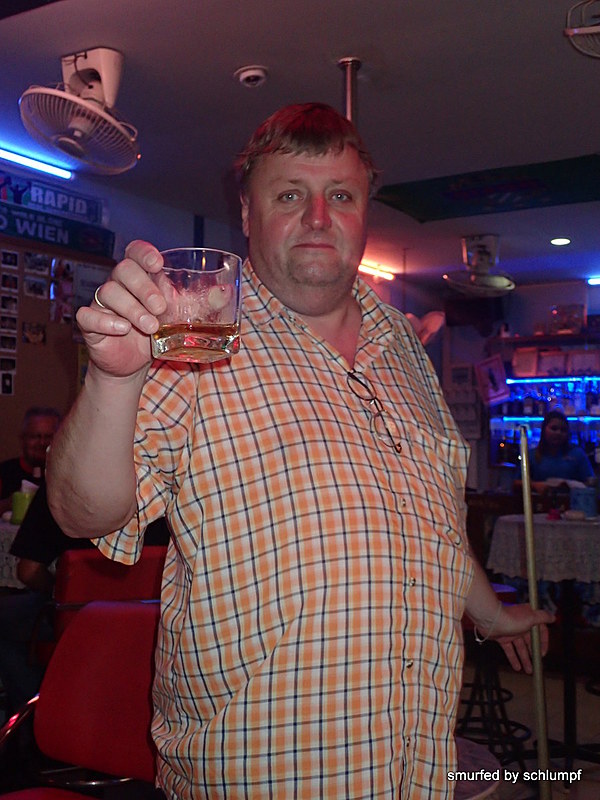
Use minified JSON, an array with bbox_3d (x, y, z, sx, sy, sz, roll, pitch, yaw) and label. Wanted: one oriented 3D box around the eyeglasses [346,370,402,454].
[{"bbox_3d":[0.096,0.019,1.277,0.038,0.132,0.038,-31,-23,-10],"label":"eyeglasses"}]

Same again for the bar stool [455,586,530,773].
[{"bbox_3d":[0.812,1.194,4.327,0.390,0.750,0.390,-2,-4,32],"label":"bar stool"}]

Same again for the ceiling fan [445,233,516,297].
[{"bbox_3d":[1.112,-0.835,6.122,0.430,0.380,0.430,-2,-4,32],"label":"ceiling fan"}]

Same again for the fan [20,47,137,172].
[{"bbox_3d":[-0.761,-0.994,3.434,0.430,0.370,0.430,-2,-4,38],"label":"fan"}]

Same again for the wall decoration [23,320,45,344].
[{"bbox_3d":[-1.269,-0.316,4.750,0.010,0.100,0.145,-2,-4,32],"label":"wall decoration"}]

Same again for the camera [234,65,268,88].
[{"bbox_3d":[-0.173,-1.143,3.546,0.120,0.053,0.120,0,-3,-3],"label":"camera"}]

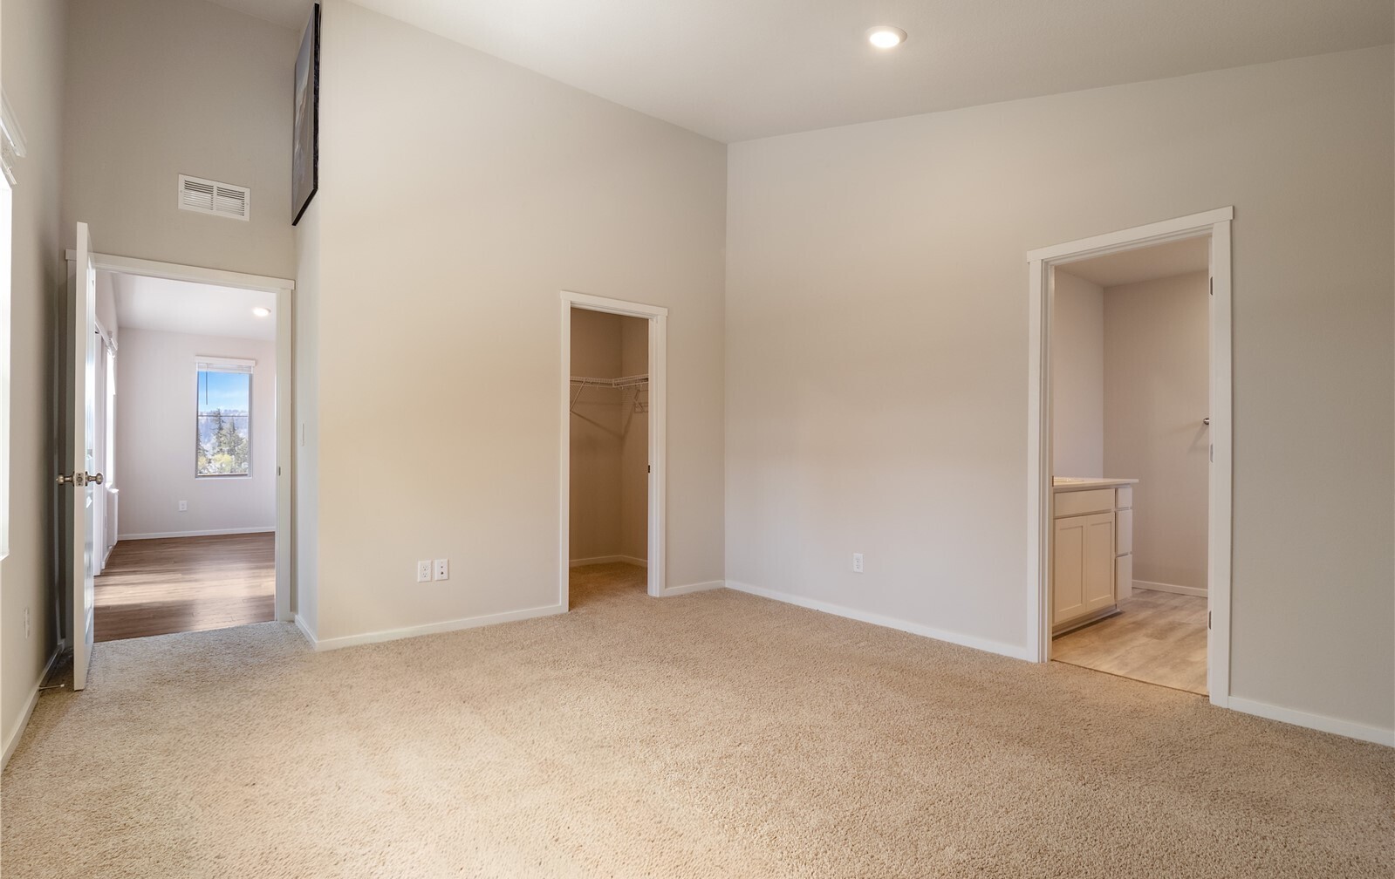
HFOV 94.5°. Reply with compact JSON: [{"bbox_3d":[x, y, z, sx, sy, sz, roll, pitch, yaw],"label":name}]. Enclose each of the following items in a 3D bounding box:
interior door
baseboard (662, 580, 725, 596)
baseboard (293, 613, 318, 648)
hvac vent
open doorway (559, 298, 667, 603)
[{"bbox_3d":[-2.960,0.075,3.122,0.045,2.030,0.860,1,-1,-41],"label":"interior door"},{"bbox_3d":[-0.006,1.134,4.908,0.575,0.060,0.016,1,-1,-38],"label":"baseboard"},{"bbox_3d":[-2.228,1.096,3.668,0.016,0.058,0.710,1,-1,-39],"label":"baseboard"},{"bbox_3d":[-2.822,-1.411,3.775,0.345,0.197,0.018,1,-1,-37],"label":"hvac vent"},{"bbox_3d":[-0.602,0.088,4.528,0.840,2.120,0.130,1,-1,-38],"label":"open doorway"}]

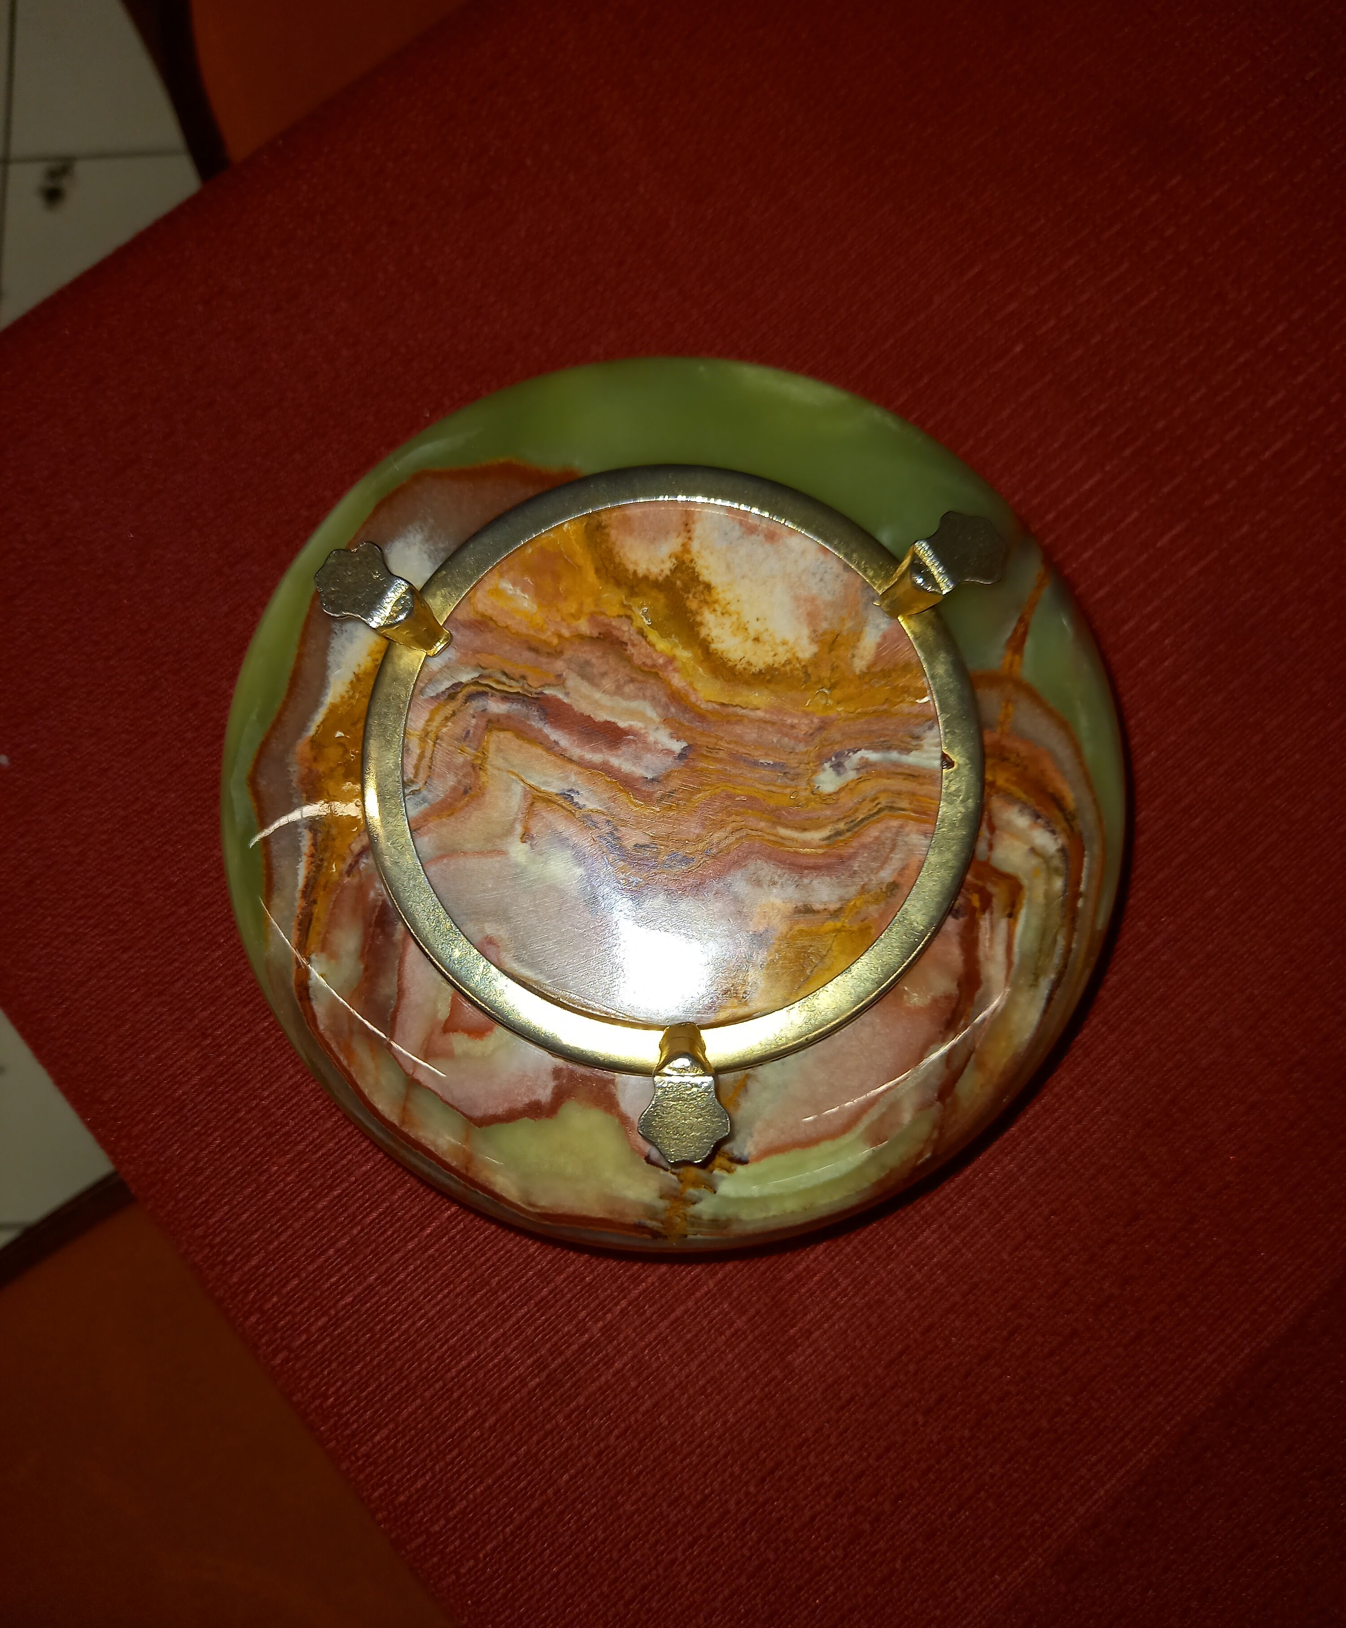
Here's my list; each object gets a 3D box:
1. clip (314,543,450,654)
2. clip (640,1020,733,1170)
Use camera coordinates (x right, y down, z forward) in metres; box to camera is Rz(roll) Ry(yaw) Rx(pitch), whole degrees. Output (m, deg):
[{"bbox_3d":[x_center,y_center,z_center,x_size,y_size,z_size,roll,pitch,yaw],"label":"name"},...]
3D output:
[{"bbox_3d":[-0.059,-0.043,0.265,0.026,0.012,0.017,31,81,5],"label":"clip"},{"bbox_3d":[0.002,0.053,0.247,0.017,0.012,0.026,0,80,0],"label":"clip"}]

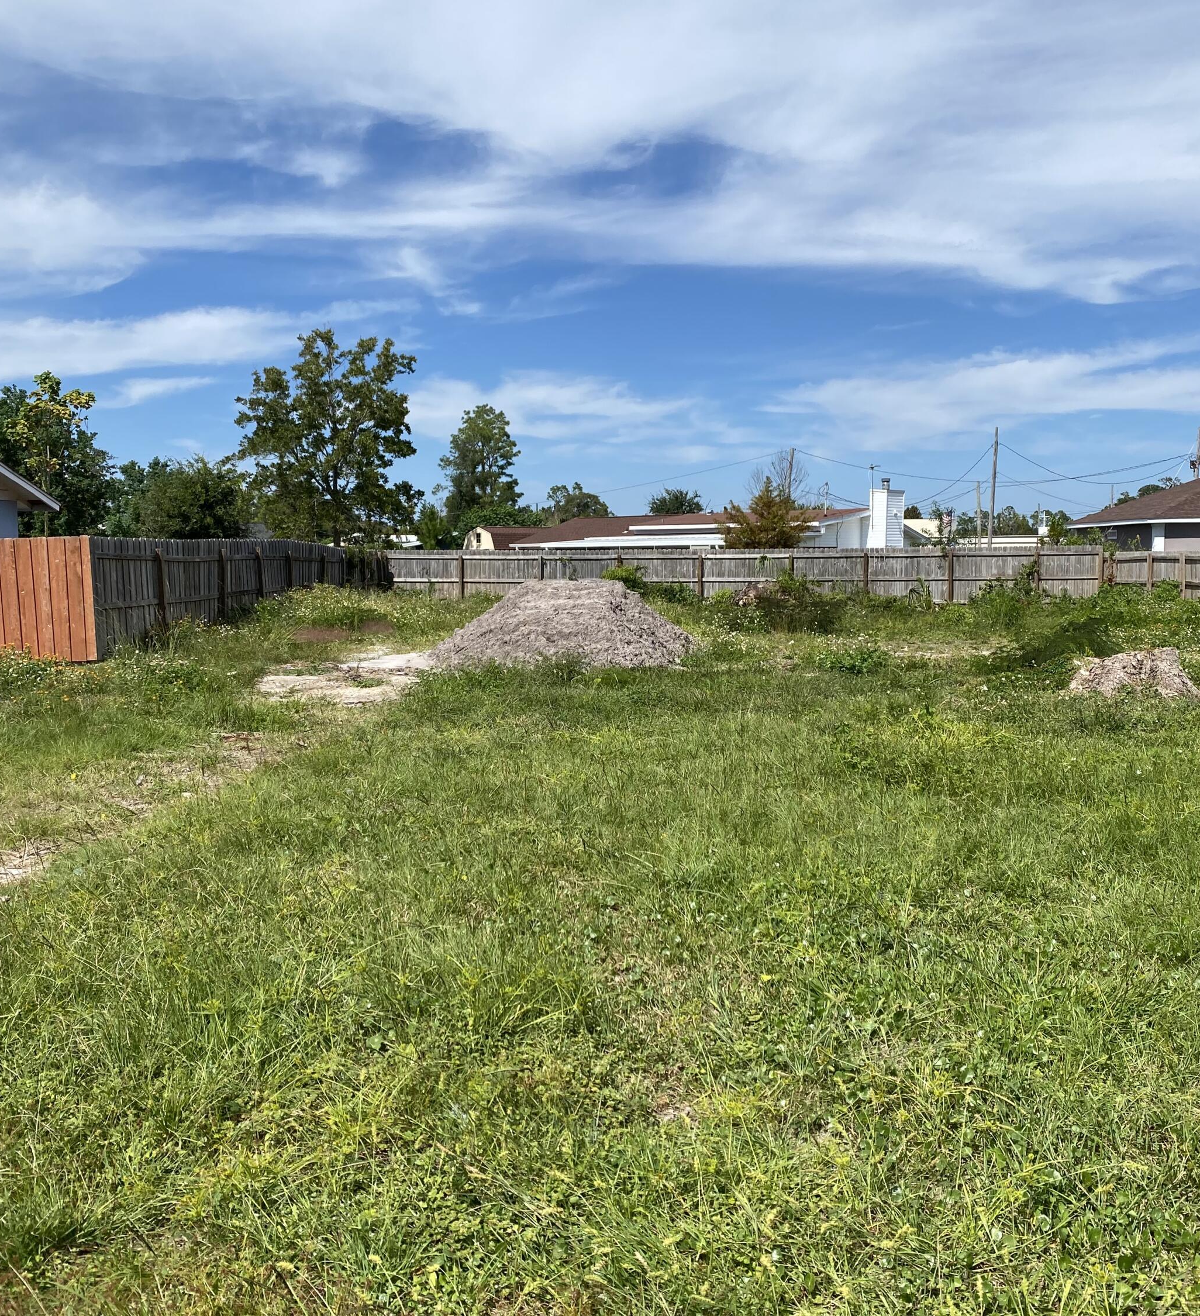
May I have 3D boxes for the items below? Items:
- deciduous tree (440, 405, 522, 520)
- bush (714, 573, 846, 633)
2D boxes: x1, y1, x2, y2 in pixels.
[{"bbox_3d":[-7.940,-11.037,87.409,5.200,11.341,5.000,0,4,0],"label":"deciduous tree"},{"bbox_3d":[3.637,-1.116,26.590,2.600,1.222,2.200,0,4,0],"label":"bush"}]

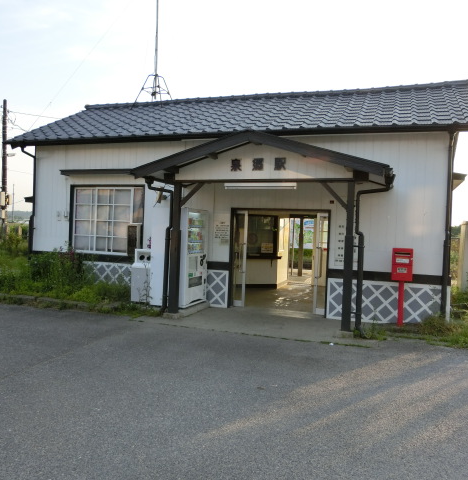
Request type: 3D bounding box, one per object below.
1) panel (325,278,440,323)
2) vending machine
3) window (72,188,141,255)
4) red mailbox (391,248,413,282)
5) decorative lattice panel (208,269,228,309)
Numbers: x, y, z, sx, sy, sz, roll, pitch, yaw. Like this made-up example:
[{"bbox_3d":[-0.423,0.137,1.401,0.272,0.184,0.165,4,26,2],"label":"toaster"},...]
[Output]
[{"bbox_3d":[2.648,1.123,8.213,1.980,0.750,0.060,3,1,20],"label":"panel"},{"bbox_3d":[-1.042,0.323,9.001,0.740,1.840,0.970,3,1,20],"label":"vending machine"},{"bbox_3d":[-2.851,-0.433,10.235,1.840,1.500,0.100,3,1,20],"label":"window"},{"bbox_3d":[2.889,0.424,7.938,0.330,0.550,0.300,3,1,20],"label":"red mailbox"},{"bbox_3d":[-0.358,0.988,9.303,0.500,0.750,0.060,3,1,20],"label":"decorative lattice panel"}]

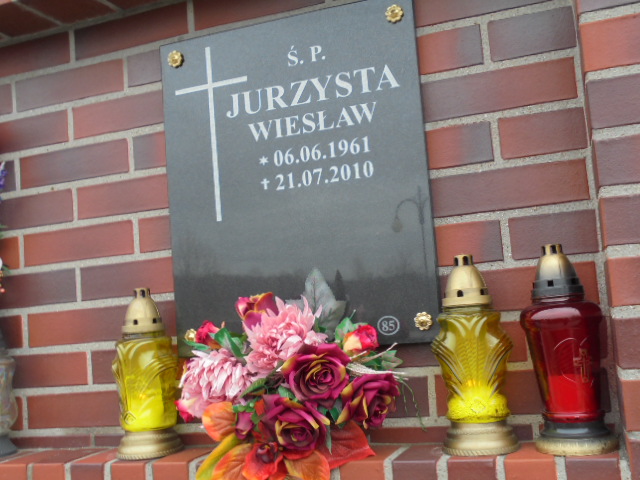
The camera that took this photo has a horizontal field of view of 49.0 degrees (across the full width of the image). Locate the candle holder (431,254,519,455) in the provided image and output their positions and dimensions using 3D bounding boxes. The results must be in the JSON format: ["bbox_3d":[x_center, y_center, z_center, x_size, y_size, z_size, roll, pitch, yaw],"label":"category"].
[{"bbox_3d":[0.219,0.161,1.020,0.114,0.275,0.111,-6,-5,11],"label":"candle holder"}]

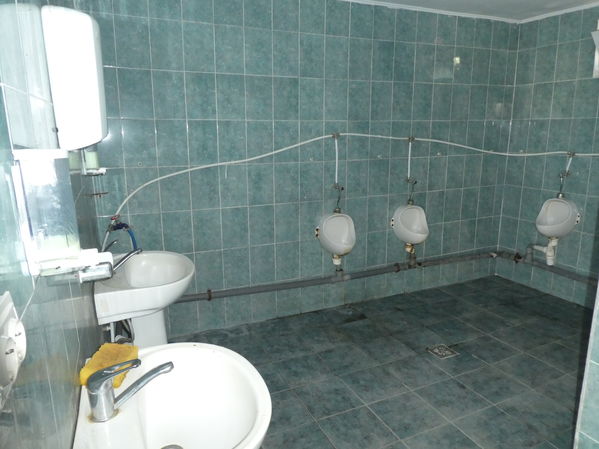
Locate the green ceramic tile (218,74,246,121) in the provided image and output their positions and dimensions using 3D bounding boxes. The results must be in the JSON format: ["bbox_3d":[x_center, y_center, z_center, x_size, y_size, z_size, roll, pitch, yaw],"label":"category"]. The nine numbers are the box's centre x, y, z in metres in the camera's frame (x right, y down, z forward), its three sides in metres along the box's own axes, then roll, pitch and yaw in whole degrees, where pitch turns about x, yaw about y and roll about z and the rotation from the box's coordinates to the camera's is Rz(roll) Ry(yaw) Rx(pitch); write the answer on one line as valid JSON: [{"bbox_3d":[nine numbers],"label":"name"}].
[{"bbox_3d":[-0.460,-0.856,2.797,0.198,0.297,0.010,-6,14,-22],"label":"green ceramic tile"}]

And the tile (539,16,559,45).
[{"bbox_3d":[2.057,-1.577,3.409,0.010,0.206,0.200,-5,13,-19],"label":"tile"}]

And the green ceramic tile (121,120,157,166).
[{"bbox_3d":[-1.014,-0.513,2.651,0.200,0.300,0.010,-6,13,-22],"label":"green ceramic tile"}]

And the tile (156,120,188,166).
[{"bbox_3d":[-0.827,-0.528,2.712,0.198,0.297,0.010,-6,14,-22],"label":"tile"}]

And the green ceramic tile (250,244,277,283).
[{"bbox_3d":[-0.267,0.297,3.141,0.200,0.300,0.010,-6,13,-22],"label":"green ceramic tile"}]

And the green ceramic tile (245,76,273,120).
[{"bbox_3d":[-0.276,-0.878,2.892,0.200,0.300,0.010,-6,13,-22],"label":"green ceramic tile"}]

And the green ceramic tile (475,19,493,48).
[{"bbox_3d":[1.554,-1.605,3.502,0.198,0.235,0.010,-6,14,-23],"label":"green ceramic tile"}]

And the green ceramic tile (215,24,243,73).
[{"bbox_3d":[-0.461,-1.147,2.731,0.198,0.297,0.010,-6,14,-22],"label":"green ceramic tile"}]

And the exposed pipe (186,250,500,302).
[{"bbox_3d":[0.513,0.417,3.470,3.170,0.075,0.070,-5,14,-23],"label":"exposed pipe"}]

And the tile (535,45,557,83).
[{"bbox_3d":[2.092,-1.353,3.520,0.010,0.300,0.200,-6,14,-22],"label":"tile"}]

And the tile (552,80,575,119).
[{"bbox_3d":[2.135,-1.006,3.360,0.010,0.297,0.198,-6,14,-22],"label":"tile"}]

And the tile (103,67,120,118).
[{"bbox_3d":[-1.202,-0.787,2.512,0.200,0.300,0.010,-6,13,-22],"label":"tile"}]

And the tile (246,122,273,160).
[{"bbox_3d":[-0.275,-0.582,2.948,0.200,0.300,0.010,-6,13,-22],"label":"tile"}]

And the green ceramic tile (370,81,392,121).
[{"bbox_3d":[0.642,-0.960,3.240,0.198,0.295,0.010,-6,14,-23],"label":"green ceramic tile"}]

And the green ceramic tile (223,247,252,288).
[{"bbox_3d":[-0.458,0.319,3.080,0.200,0.300,0.010,-6,14,-23],"label":"green ceramic tile"}]

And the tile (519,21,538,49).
[{"bbox_3d":[1.986,-1.627,3.578,0.010,0.235,0.185,-5,13,-20],"label":"tile"}]

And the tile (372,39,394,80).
[{"bbox_3d":[0.642,-1.257,3.189,0.198,0.297,0.010,-6,14,-22],"label":"tile"}]

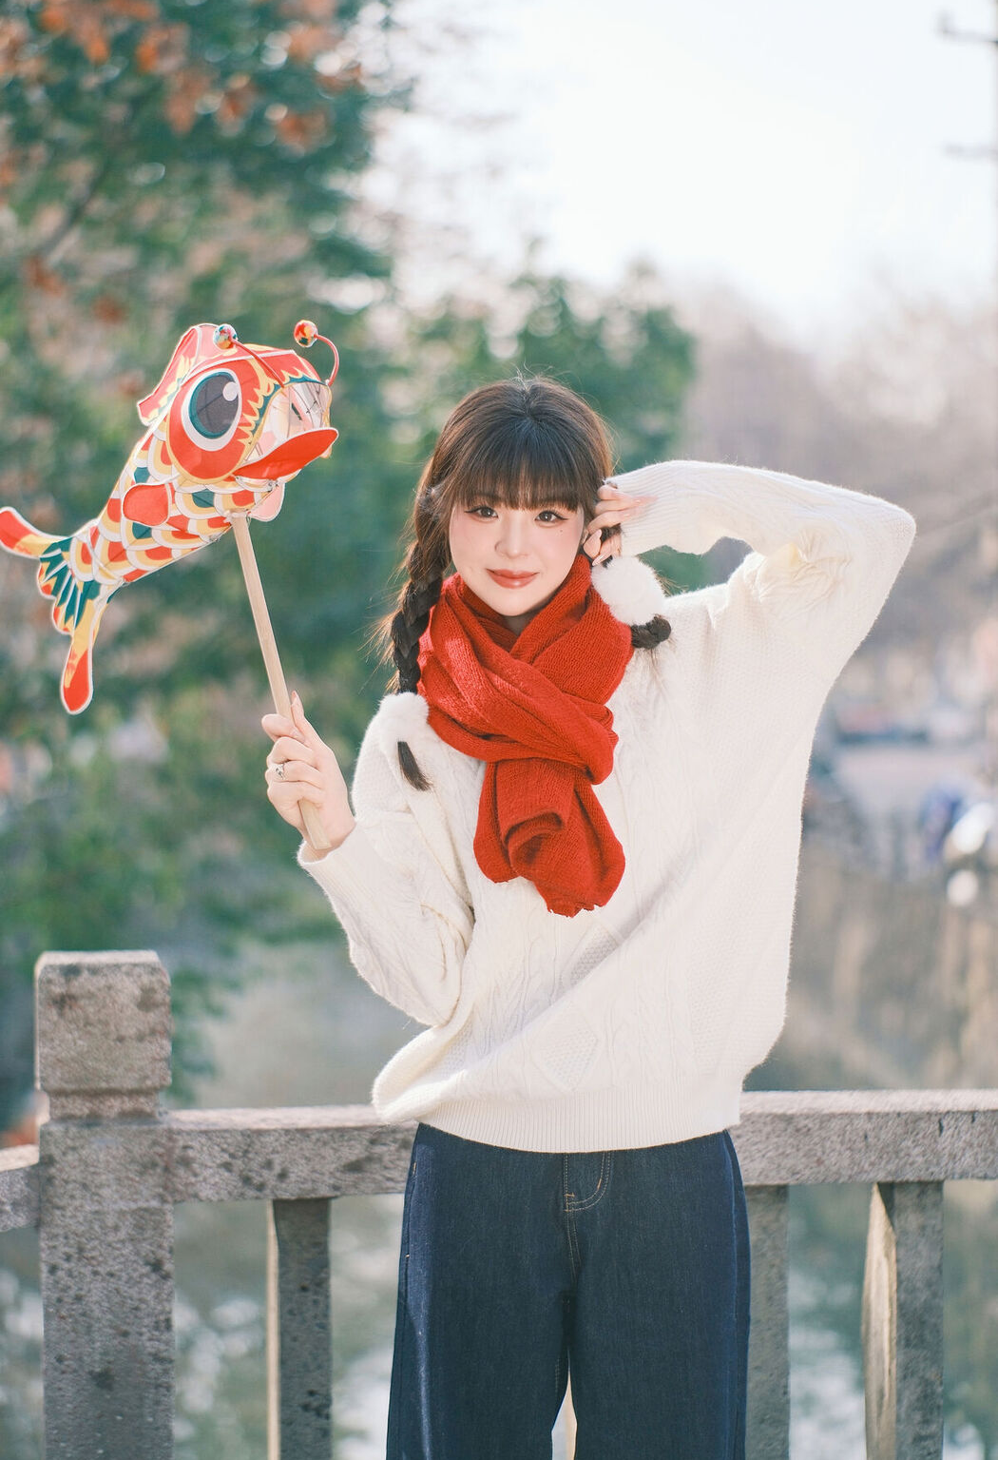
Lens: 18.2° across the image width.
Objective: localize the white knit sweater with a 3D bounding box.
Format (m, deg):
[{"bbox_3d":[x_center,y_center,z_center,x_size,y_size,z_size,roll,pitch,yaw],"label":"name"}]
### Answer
[{"bbox_3d":[0.107,0.074,3.080,0.600,0.680,0.360,0,2,3],"label":"white knit sweater"}]

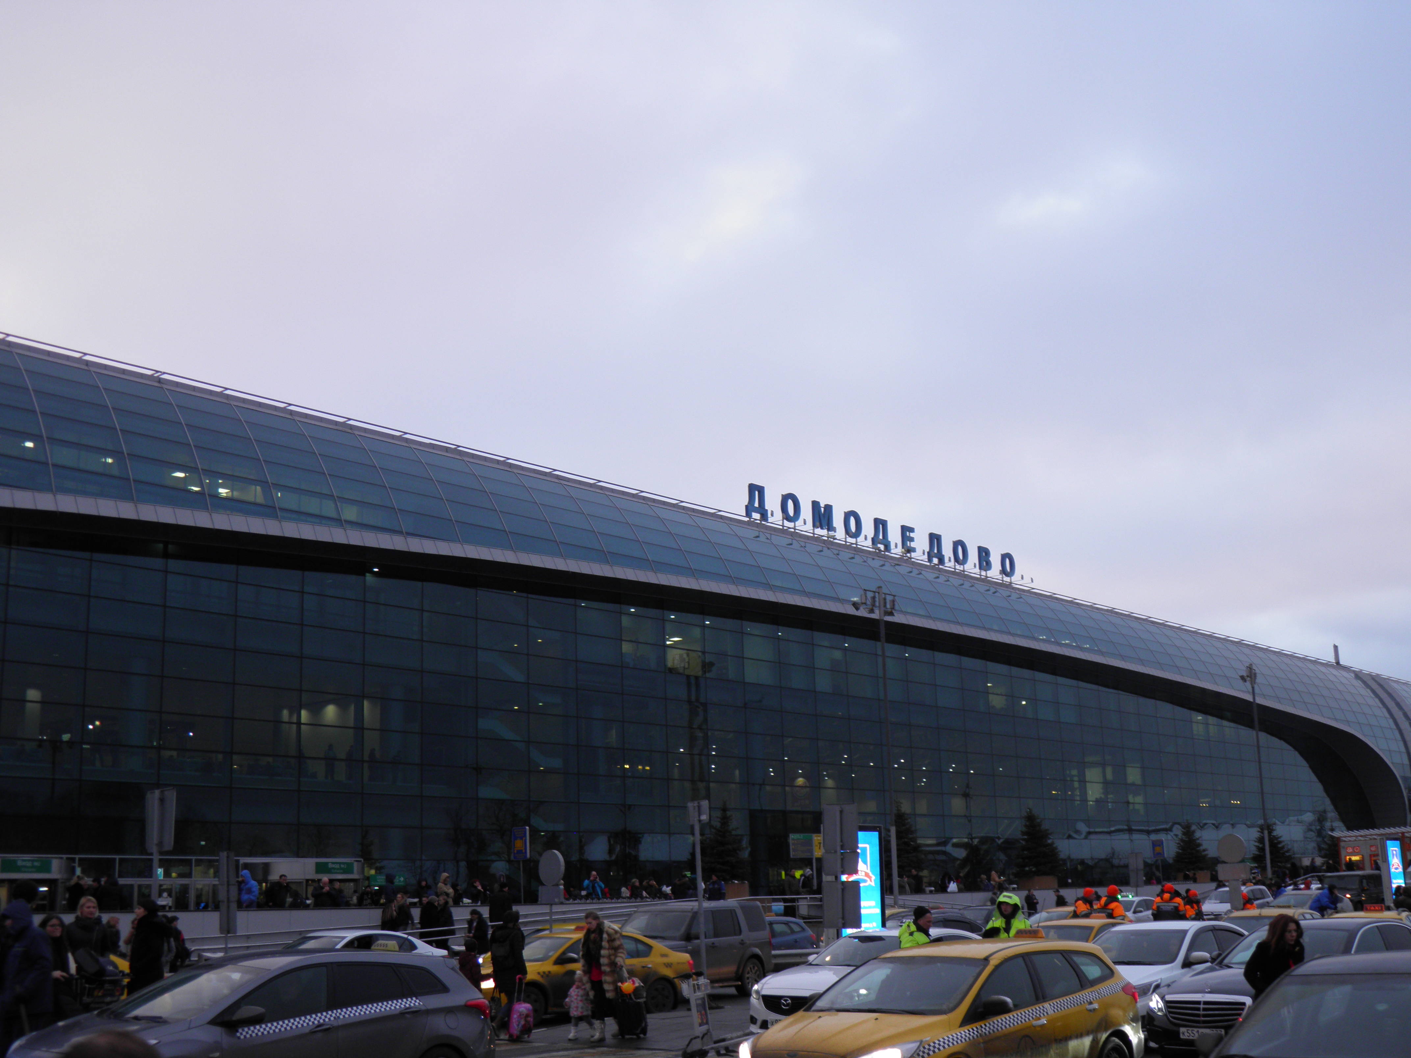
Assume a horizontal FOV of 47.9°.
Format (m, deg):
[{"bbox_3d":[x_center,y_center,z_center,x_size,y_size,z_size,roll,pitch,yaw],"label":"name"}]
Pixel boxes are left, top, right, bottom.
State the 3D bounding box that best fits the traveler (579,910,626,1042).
[{"bbox_3d":[-1.343,5.893,20.911,0.550,1.690,0.420,-8,-14,25],"label":"traveler"}]

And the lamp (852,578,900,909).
[{"bbox_3d":[5.748,7.600,50.149,0.800,11.700,1.700,-14,-18,42],"label":"lamp"}]

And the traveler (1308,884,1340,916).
[{"bbox_3d":[12.895,8.161,32.824,0.780,1.580,0.550,-4,-13,11],"label":"traveler"}]

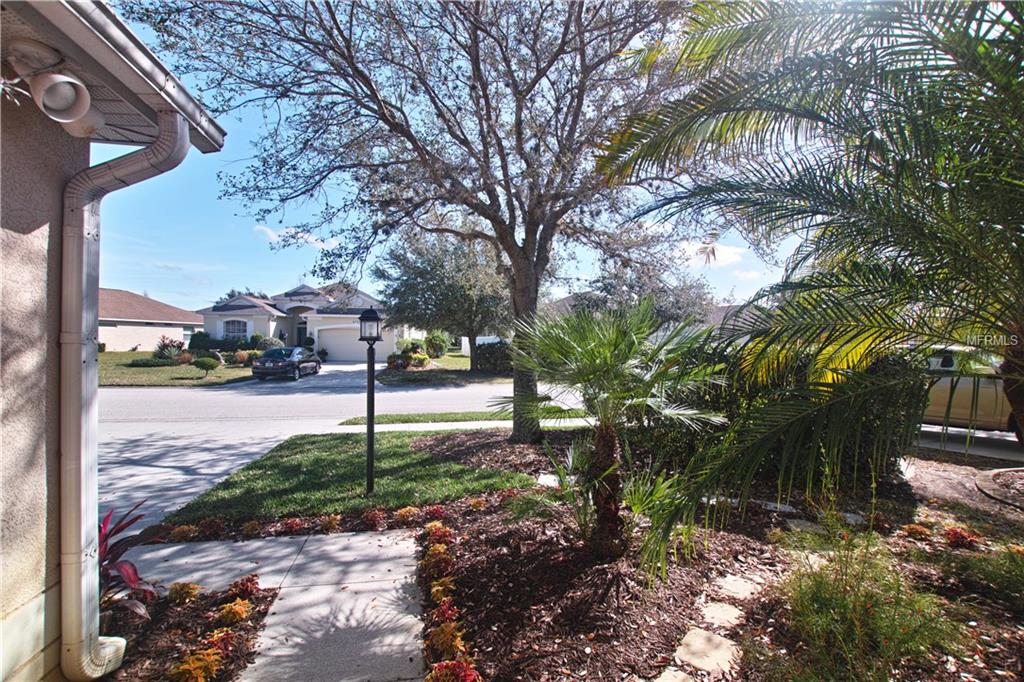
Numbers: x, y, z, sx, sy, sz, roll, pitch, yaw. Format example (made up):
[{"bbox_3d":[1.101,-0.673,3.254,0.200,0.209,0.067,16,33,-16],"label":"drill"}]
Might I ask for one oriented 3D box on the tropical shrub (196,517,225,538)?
[{"bbox_3d":[-2.601,1.585,3.680,0.215,0.170,0.215,0,0,0],"label":"tropical shrub"}]

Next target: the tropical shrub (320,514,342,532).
[{"bbox_3d":[-1.579,1.575,3.710,0.162,0.150,0.180,0,0,-15],"label":"tropical shrub"}]

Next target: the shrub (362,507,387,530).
[{"bbox_3d":[-1.232,1.590,3.820,0.210,0.180,0.210,0,0,0],"label":"shrub"}]

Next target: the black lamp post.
[{"bbox_3d":[-1.493,0.635,4.500,0.250,1.980,0.250,0,0,-15],"label":"black lamp post"}]

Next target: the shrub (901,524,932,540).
[{"bbox_3d":[3.386,1.585,3.570,0.205,0.130,0.200,0,0,-15],"label":"shrub"}]

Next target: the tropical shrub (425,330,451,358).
[{"bbox_3d":[-5.118,0.250,29.300,1.750,1.900,1.750,0,0,0],"label":"tropical shrub"}]

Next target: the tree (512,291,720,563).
[{"bbox_3d":[0.810,0.655,3.350,1.700,1.980,1.600,0,0,0],"label":"tree"}]

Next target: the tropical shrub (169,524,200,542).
[{"bbox_3d":[-2.727,1.580,3.540,0.205,0.140,0.200,0,0,-15],"label":"tropical shrub"}]

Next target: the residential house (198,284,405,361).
[{"bbox_3d":[-14.400,-1.400,33.400,12.600,5.600,13.000,0,0,-10],"label":"residential house"}]

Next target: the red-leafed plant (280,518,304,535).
[{"bbox_3d":[-1.894,1.580,3.680,0.188,0.140,0.200,0,0,-15],"label":"red-leafed plant"}]

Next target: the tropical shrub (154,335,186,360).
[{"bbox_3d":[-20.578,0.485,25.700,1.750,1.750,1.750,0,0,0],"label":"tropical shrub"}]

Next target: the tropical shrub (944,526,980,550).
[{"bbox_3d":[3.583,1.547,3.400,0.220,0.165,0.220,0,0,0],"label":"tropical shrub"}]

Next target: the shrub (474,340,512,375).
[{"bbox_3d":[-0.894,0.843,21.800,2.100,1.620,1.800,0,0,-15],"label":"shrub"}]

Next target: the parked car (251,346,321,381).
[{"bbox_3d":[-11.100,1.060,21.300,1.800,1.450,4.700,0,0,-10],"label":"parked car"}]

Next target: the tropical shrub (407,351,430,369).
[{"bbox_3d":[-5.305,1.050,24.200,1.360,1.020,1.200,0,0,-15],"label":"tropical shrub"}]

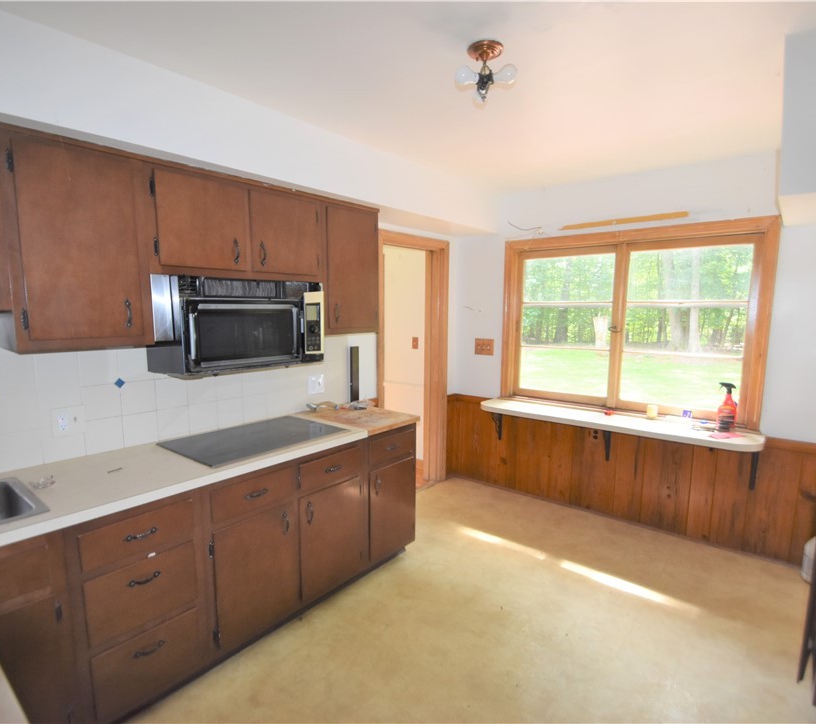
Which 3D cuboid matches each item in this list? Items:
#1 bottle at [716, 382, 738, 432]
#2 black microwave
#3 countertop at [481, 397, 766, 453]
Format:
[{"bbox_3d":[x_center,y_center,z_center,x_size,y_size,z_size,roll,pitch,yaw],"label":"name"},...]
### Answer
[{"bbox_3d":[1.943,0.280,2.754,0.096,0.280,0.062,2,7,17],"label":"bottle"},{"bbox_3d":[-0.858,-0.199,2.299,0.413,0.433,0.733,6,9,41],"label":"black microwave"},{"bbox_3d":[1.367,0.408,3.157,1.780,0.043,0.370,5,9,38],"label":"countertop"}]

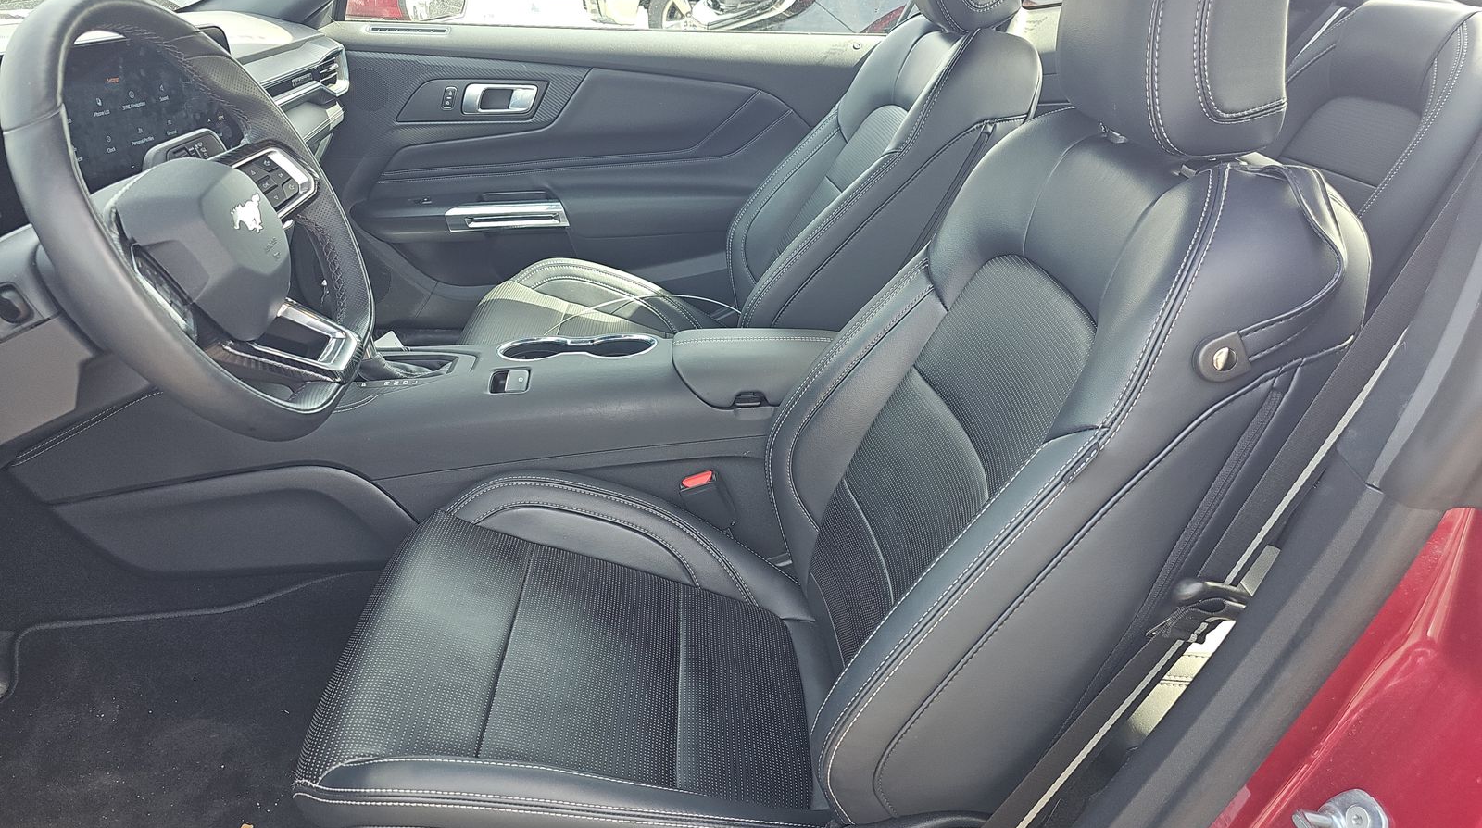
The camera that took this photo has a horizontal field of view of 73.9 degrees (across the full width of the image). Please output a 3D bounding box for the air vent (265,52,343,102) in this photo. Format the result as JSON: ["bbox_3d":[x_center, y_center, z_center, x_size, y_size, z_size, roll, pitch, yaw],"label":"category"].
[{"bbox_3d":[-0.705,-0.547,1.612,0.050,0.070,0.260,-1,28,-2],"label":"air vent"}]

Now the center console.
[{"bbox_3d":[-0.296,0.020,1.313,1.100,0.300,0.260,-1,28,-2],"label":"center console"}]

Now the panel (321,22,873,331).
[{"bbox_3d":[-0.232,-0.427,1.854,1.150,0.580,0.150,-1,28,-2],"label":"panel"}]

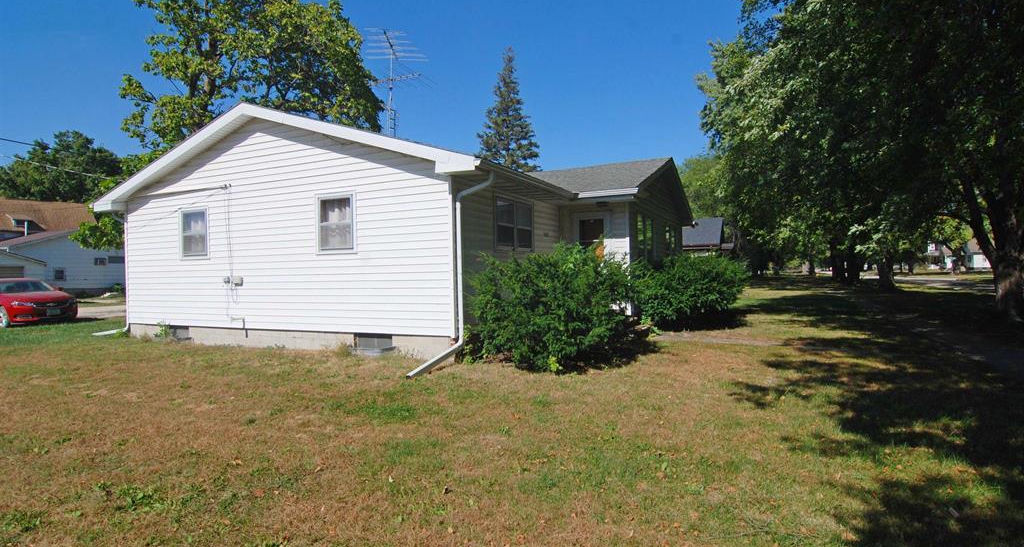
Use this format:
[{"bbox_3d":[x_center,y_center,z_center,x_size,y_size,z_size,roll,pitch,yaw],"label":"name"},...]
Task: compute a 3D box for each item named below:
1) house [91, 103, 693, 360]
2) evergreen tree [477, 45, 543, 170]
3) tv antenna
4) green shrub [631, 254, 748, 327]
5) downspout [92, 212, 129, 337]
[{"bbox_3d":[-0.970,-1.190,17.047,11.500,4.950,16.400,-1,1,25],"label":"house"},{"bbox_3d":[-0.066,-7.309,36.103,6.200,17.140,6.200,-1,1,25],"label":"evergreen tree"},{"bbox_3d":[-5.122,-4.577,22.501,2.600,11.740,2.600,-1,1,-3],"label":"tv antenna"},{"bbox_3d":[4.316,0.204,12.453,2.400,2.000,2.700,-1,1,25],"label":"green shrub"},{"bbox_3d":[-9.669,0.049,12.315,1.600,2.950,0.140,-1,1,25],"label":"downspout"}]

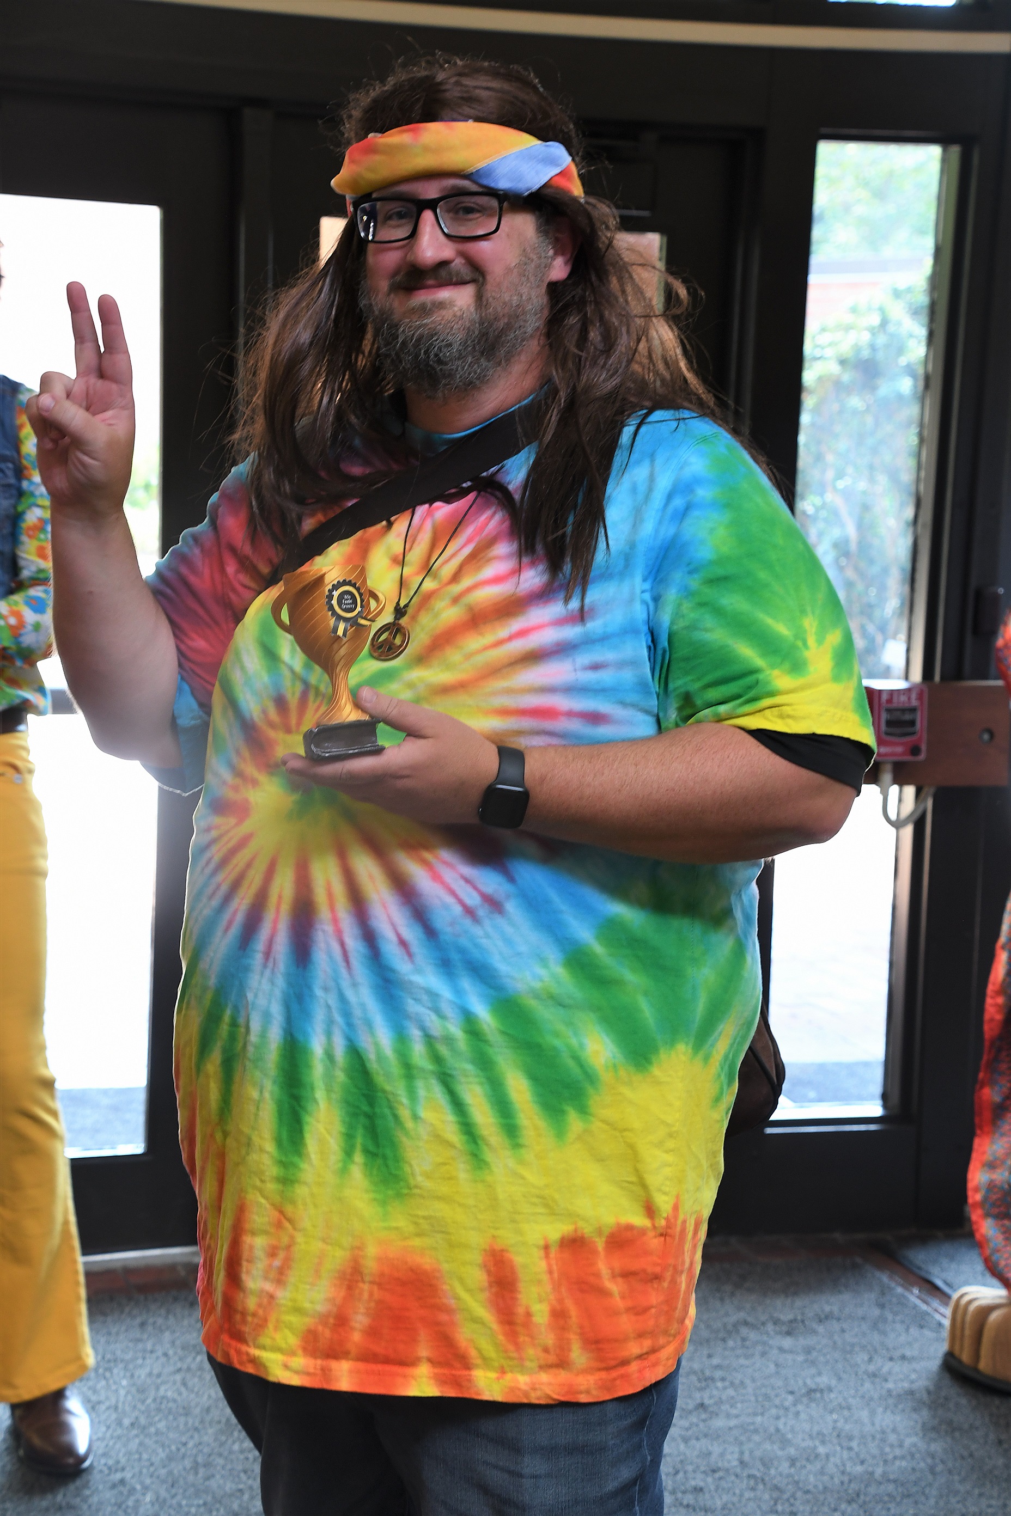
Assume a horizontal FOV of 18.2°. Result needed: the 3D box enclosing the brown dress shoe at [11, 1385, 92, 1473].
[{"bbox_3d":[-0.672,0.930,4.602,0.110,0.115,0.300,0,9,-17],"label":"brown dress shoe"}]

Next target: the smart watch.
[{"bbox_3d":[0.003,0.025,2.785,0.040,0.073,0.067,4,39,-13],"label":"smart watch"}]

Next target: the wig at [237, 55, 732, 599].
[{"bbox_3d":[-0.021,-0.403,2.950,0.420,0.490,0.290,5,9,20],"label":"wig"}]

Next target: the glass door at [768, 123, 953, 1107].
[{"bbox_3d":[0.653,-0.237,5.880,0.250,1.800,0.050,-1,9,-19],"label":"glass door"}]

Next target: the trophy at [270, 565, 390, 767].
[{"bbox_3d":[-0.150,-0.085,2.740,0.102,0.162,0.072,-10,6,-19],"label":"trophy"}]

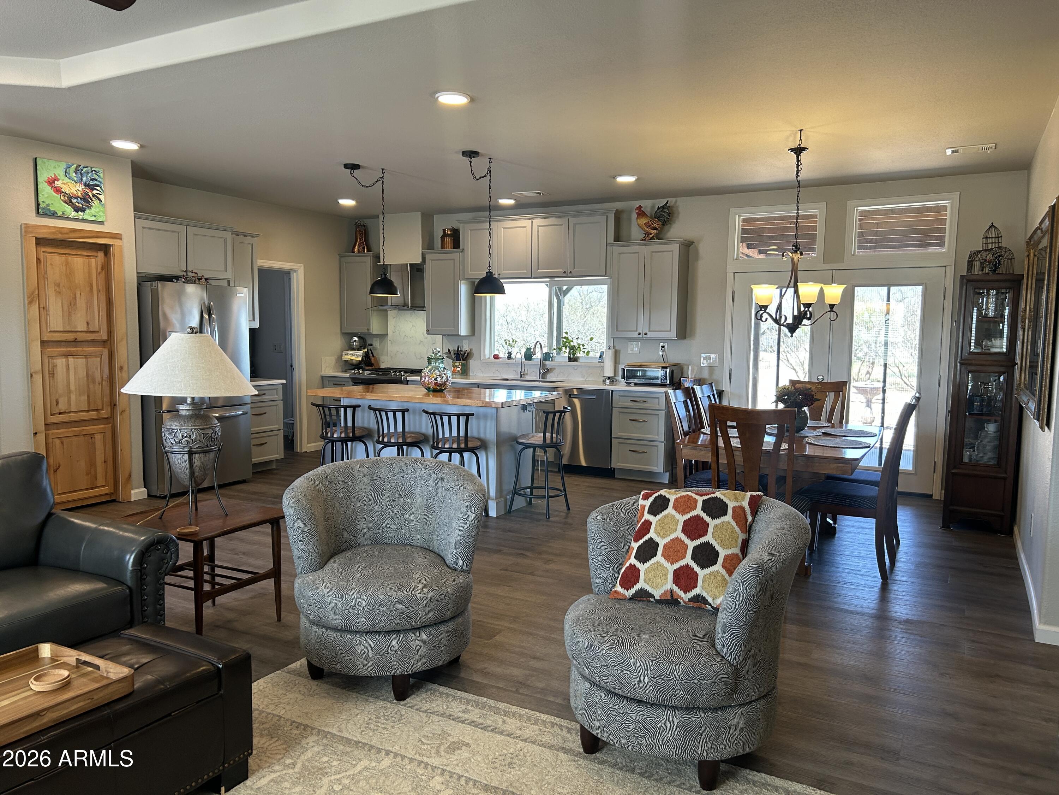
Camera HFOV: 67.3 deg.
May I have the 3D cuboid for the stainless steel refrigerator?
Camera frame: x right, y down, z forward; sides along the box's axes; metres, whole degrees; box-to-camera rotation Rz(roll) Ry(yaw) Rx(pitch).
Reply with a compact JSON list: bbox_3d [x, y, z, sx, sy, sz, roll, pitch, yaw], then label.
[{"bbox_3d":[-3.123,-0.089,7.166,0.810,1.795,0.920,3,6,28],"label":"stainless steel refrigerator"}]

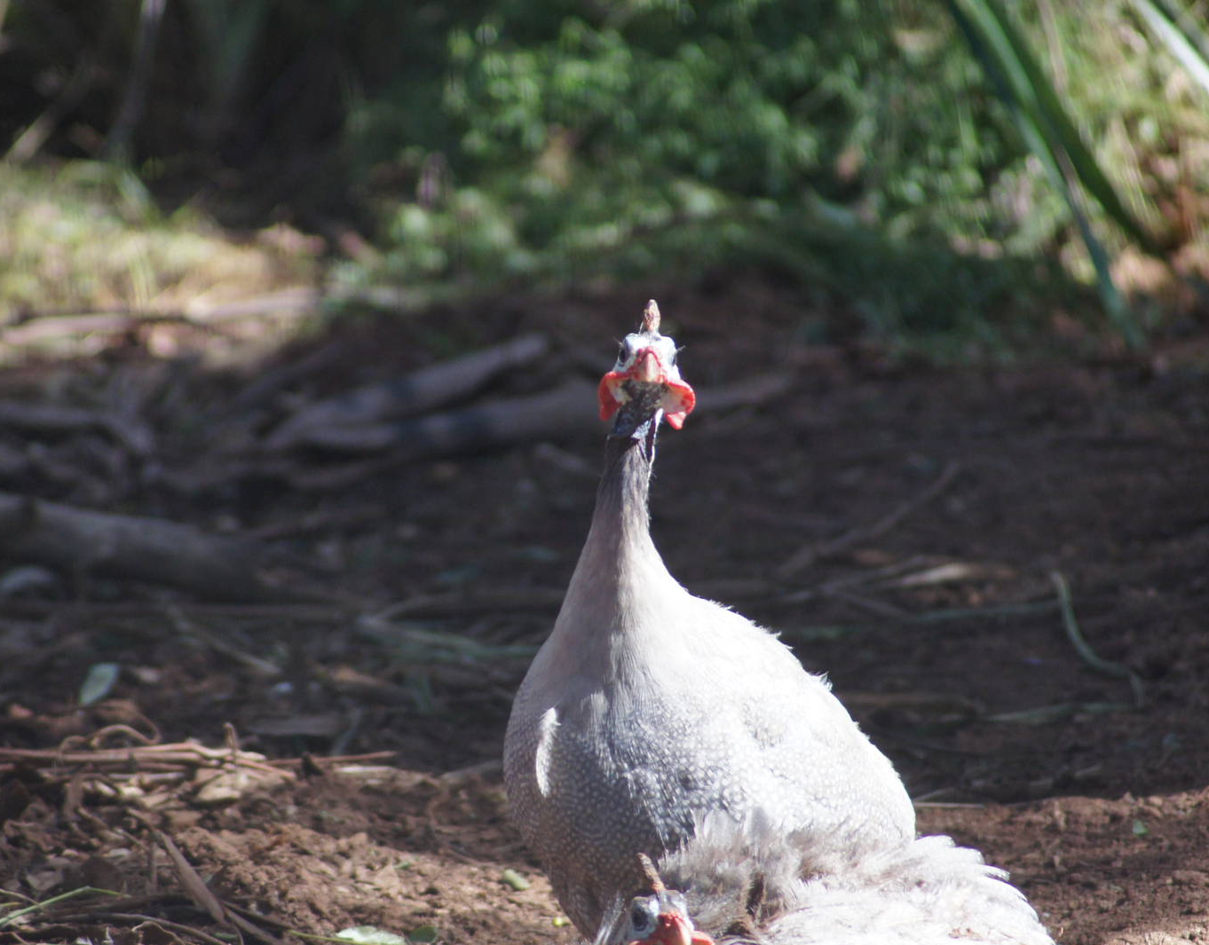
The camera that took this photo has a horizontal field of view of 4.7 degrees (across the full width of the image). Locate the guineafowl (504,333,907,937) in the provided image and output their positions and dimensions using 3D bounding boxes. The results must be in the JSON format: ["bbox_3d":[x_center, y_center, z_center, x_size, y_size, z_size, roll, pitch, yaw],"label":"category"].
[{"bbox_3d":[0.060,0.123,8.057,0.210,0.470,0.420,4,10,22],"label":"guineafowl"}]

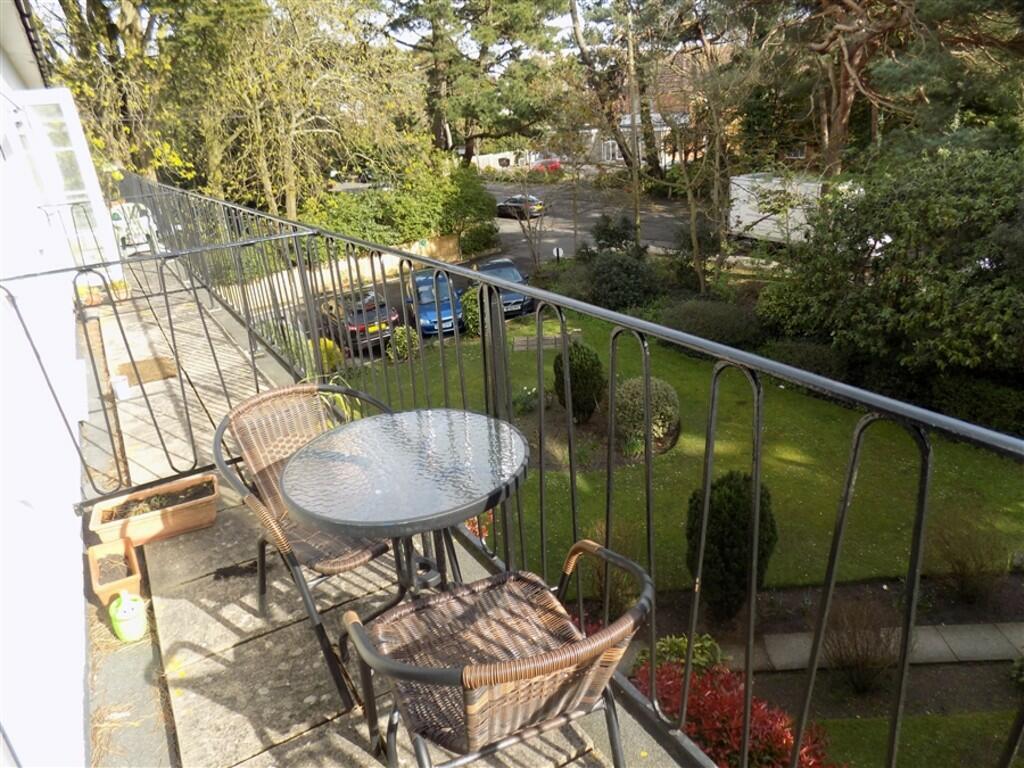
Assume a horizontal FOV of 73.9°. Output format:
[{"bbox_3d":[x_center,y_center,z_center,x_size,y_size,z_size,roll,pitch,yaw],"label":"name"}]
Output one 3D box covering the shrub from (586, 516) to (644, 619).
[{"bbox_3d":[1.315,2.389,8.580,0.780,1.320,0.780,-1,21,8],"label":"shrub"}]

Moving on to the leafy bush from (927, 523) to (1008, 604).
[{"bbox_3d":[5.621,2.262,8.455,0.880,1.080,0.880,11,26,35],"label":"leafy bush"}]

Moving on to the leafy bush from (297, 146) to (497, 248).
[{"bbox_3d":[-5.421,-8.570,32.224,8.800,4.500,3.800,-16,24,-28],"label":"leafy bush"}]

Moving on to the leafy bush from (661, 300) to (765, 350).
[{"bbox_3d":[5.616,-1.599,19.173,2.300,1.550,3.100,-16,24,-28],"label":"leafy bush"}]

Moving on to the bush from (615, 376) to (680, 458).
[{"bbox_3d":[2.716,0.676,13.723,1.380,1.550,1.380,1,22,11],"label":"bush"}]

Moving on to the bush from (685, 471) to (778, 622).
[{"bbox_3d":[2.893,2.159,9.013,1.180,2.200,1.180,4,22,19],"label":"bush"}]

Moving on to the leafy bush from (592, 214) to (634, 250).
[{"bbox_3d":[5.225,-7.803,34.719,2.220,1.830,2.220,0,21,9],"label":"leafy bush"}]

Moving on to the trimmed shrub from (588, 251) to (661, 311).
[{"bbox_3d":[3.813,-3.596,23.145,2.350,1.900,2.350,0,21,9],"label":"trimmed shrub"}]

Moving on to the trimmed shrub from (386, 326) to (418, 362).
[{"bbox_3d":[-3.104,-1.164,19.267,0.920,1.000,0.920,-7,21,-9],"label":"trimmed shrub"}]

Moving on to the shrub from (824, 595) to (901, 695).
[{"bbox_3d":[3.691,2.836,7.237,0.780,1.120,0.780,8,24,29],"label":"shrub"}]

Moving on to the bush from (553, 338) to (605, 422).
[{"bbox_3d":[1.384,-0.006,14.259,1.080,1.780,1.080,-2,21,6],"label":"bush"}]

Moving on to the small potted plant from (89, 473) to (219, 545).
[{"bbox_3d":[-1.438,0.545,2.792,0.455,0.145,0.220,-13,22,-22],"label":"small potted plant"}]

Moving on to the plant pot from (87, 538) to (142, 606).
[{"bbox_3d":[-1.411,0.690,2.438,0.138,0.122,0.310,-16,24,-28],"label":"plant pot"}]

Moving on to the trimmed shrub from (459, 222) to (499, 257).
[{"bbox_3d":[-1.633,-7.559,35.305,2.070,1.790,2.070,-4,21,-2],"label":"trimmed shrub"}]

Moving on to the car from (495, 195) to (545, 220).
[{"bbox_3d":[0.550,-13.140,50.300,1.780,1.430,4.450,-17,24,-31],"label":"car"}]

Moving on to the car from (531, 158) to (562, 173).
[{"bbox_3d":[4.056,-25.632,80.000,3.950,1.470,1.720,-8,22,-11],"label":"car"}]

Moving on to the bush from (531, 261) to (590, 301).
[{"bbox_3d":[1.909,-3.761,25.271,2.150,1.560,2.150,-2,21,5],"label":"bush"}]

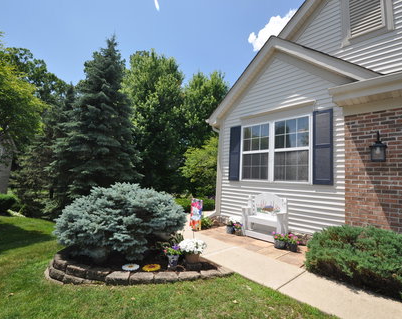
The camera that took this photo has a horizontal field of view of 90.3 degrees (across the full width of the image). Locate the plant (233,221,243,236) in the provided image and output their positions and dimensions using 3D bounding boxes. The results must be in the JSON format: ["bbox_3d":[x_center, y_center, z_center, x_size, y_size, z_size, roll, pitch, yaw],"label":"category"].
[{"bbox_3d":[0.893,1.600,4.686,0.210,0.280,0.210,8,-7,-42],"label":"plant"}]

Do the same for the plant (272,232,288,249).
[{"bbox_3d":[1.562,1.567,3.946,0.240,0.280,0.240,8,-7,-42],"label":"plant"}]

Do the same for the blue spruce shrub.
[{"bbox_3d":[-1.390,0.902,3.534,2.050,0.930,1.950,5,-6,-20],"label":"blue spruce shrub"}]

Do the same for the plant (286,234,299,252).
[{"bbox_3d":[1.757,1.545,3.813,0.240,0.320,0.240,8,-7,-42],"label":"plant"}]

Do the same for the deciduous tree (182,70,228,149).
[{"bbox_3d":[0.073,-1.957,14.072,3.800,9.059,3.800,3,-5,0],"label":"deciduous tree"}]

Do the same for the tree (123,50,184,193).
[{"bbox_3d":[-3.352,-2.443,12.558,3.900,9.356,3.900,3,-5,0],"label":"tree"}]

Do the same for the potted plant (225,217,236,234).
[{"bbox_3d":[0.727,1.569,4.830,0.240,0.350,0.240,3,-5,0],"label":"potted plant"}]

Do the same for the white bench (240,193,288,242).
[{"bbox_3d":[1.458,1.272,4.558,0.920,0.970,0.520,-1,-7,38],"label":"white bench"}]

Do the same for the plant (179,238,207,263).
[{"bbox_3d":[-0.119,1.282,2.915,0.360,0.330,0.360,3,-5,0],"label":"plant"}]

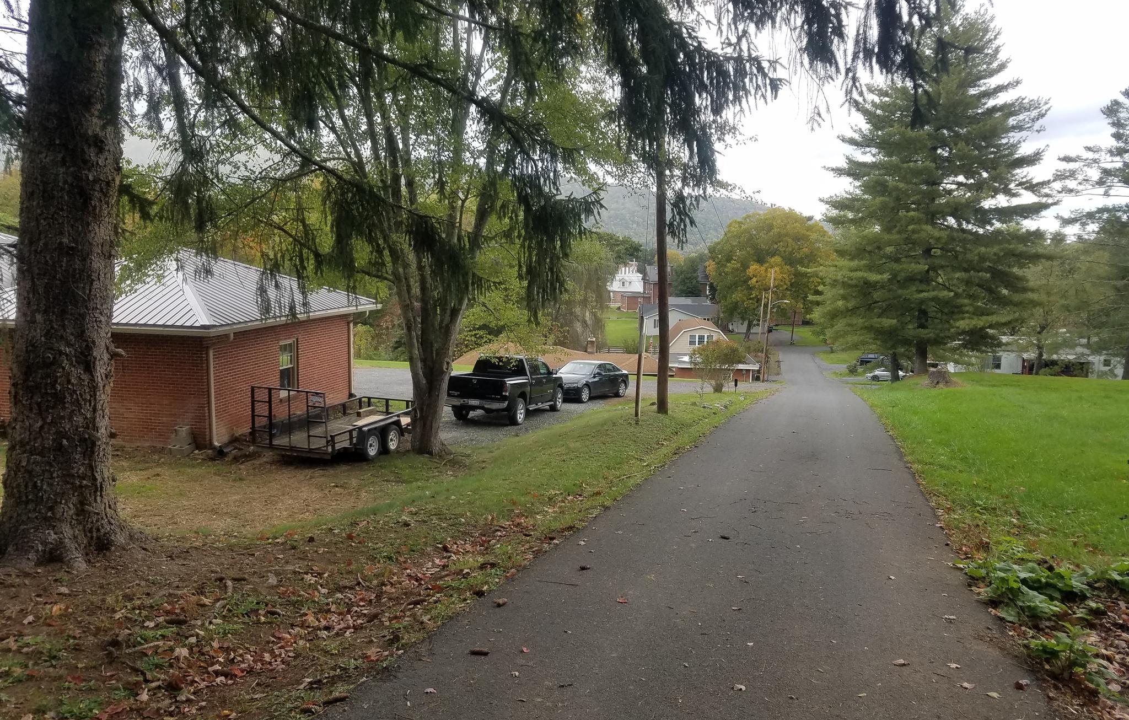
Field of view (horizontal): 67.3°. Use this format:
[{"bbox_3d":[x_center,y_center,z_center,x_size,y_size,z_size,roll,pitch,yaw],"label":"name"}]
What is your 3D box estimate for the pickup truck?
[{"bbox_3d":[-1.614,0.759,25.909,2.040,1.920,5.700,4,4,17],"label":"pickup truck"}]

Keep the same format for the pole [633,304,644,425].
[{"bbox_3d":[1.526,0.045,17.325,0.150,2.450,0.150,3,-6,0],"label":"pole"}]

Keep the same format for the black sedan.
[{"bbox_3d":[0.794,0.778,32.324,1.880,1.460,4.920,3,4,31],"label":"black sedan"}]

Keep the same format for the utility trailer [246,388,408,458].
[{"bbox_3d":[-4.764,1.160,19.822,2.350,1.570,5.400,4,6,17],"label":"utility trailer"}]

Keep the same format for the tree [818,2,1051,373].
[{"bbox_3d":[18.850,-8.806,43.304,11.940,18.800,12.000,1,7,0],"label":"tree"}]

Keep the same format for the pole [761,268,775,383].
[{"bbox_3d":[16.194,-2.679,67.429,0.280,9.200,0.280,4,7,0],"label":"pole"}]

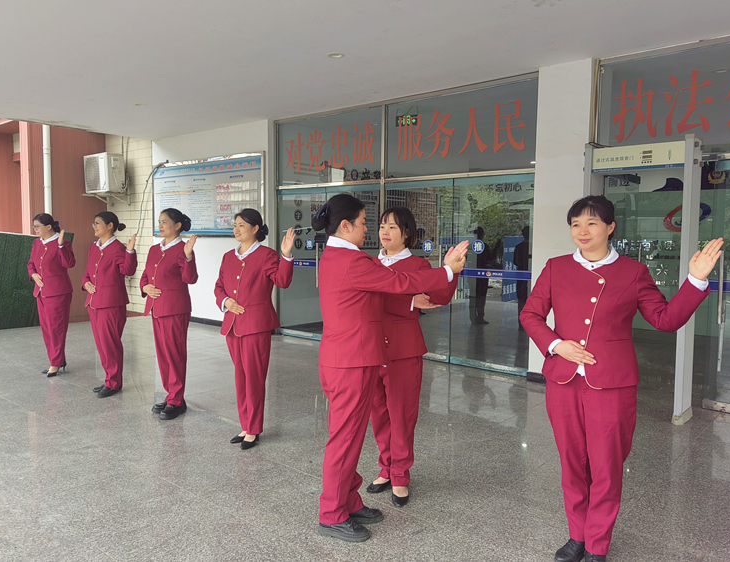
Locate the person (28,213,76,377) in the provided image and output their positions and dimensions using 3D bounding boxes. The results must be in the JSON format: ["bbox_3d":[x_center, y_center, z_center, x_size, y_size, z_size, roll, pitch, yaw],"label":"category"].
[{"bbox_3d":[-3.249,0.140,6.033,0.590,1.630,0.380,2,4,26],"label":"person"}]

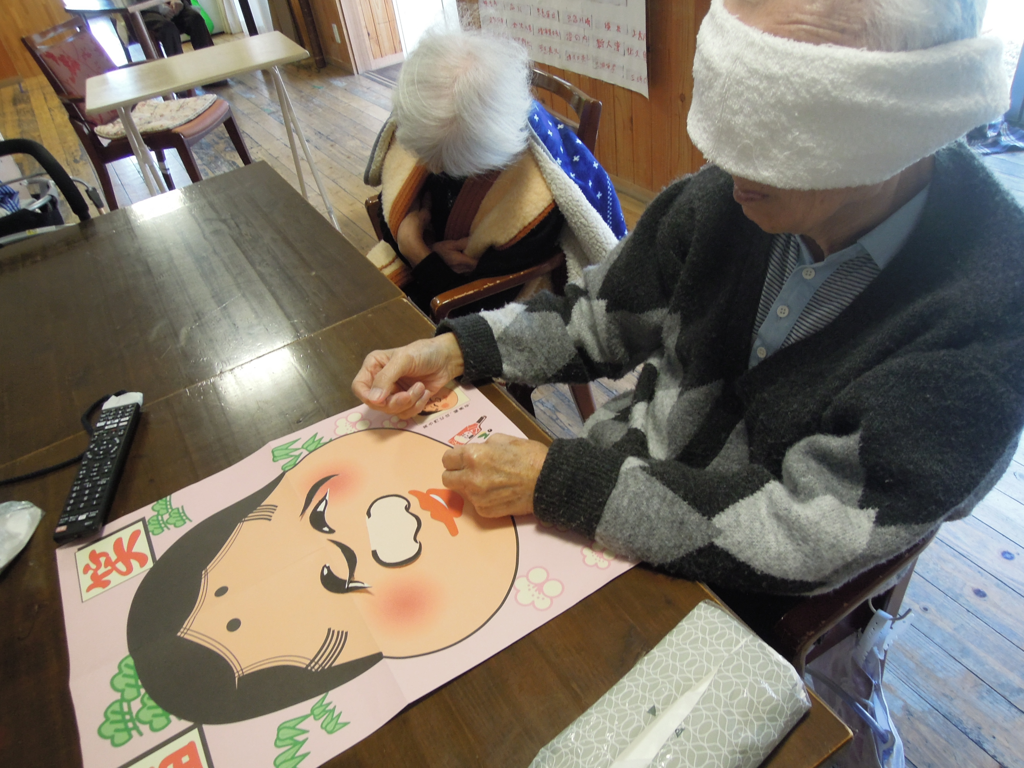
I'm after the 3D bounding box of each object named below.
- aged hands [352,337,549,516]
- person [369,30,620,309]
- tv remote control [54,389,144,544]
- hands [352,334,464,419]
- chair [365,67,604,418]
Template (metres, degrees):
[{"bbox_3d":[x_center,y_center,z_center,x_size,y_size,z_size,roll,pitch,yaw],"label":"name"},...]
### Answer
[{"bbox_3d":[-0.070,0.041,0.776,0.130,0.105,0.240,-26,42,-19],"label":"aged hands"},{"bbox_3d":[-0.064,-0.155,1.439,0.660,0.975,0.510,-26,42,-19],"label":"person"},{"bbox_3d":[-0.505,0.089,0.879,0.049,0.023,0.238,-14,39,-5],"label":"tv remote control"},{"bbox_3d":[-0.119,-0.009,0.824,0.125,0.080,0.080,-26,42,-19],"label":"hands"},{"bbox_3d":[-0.035,-0.167,1.559,0.550,0.835,0.540,-24,41,-17],"label":"chair"}]

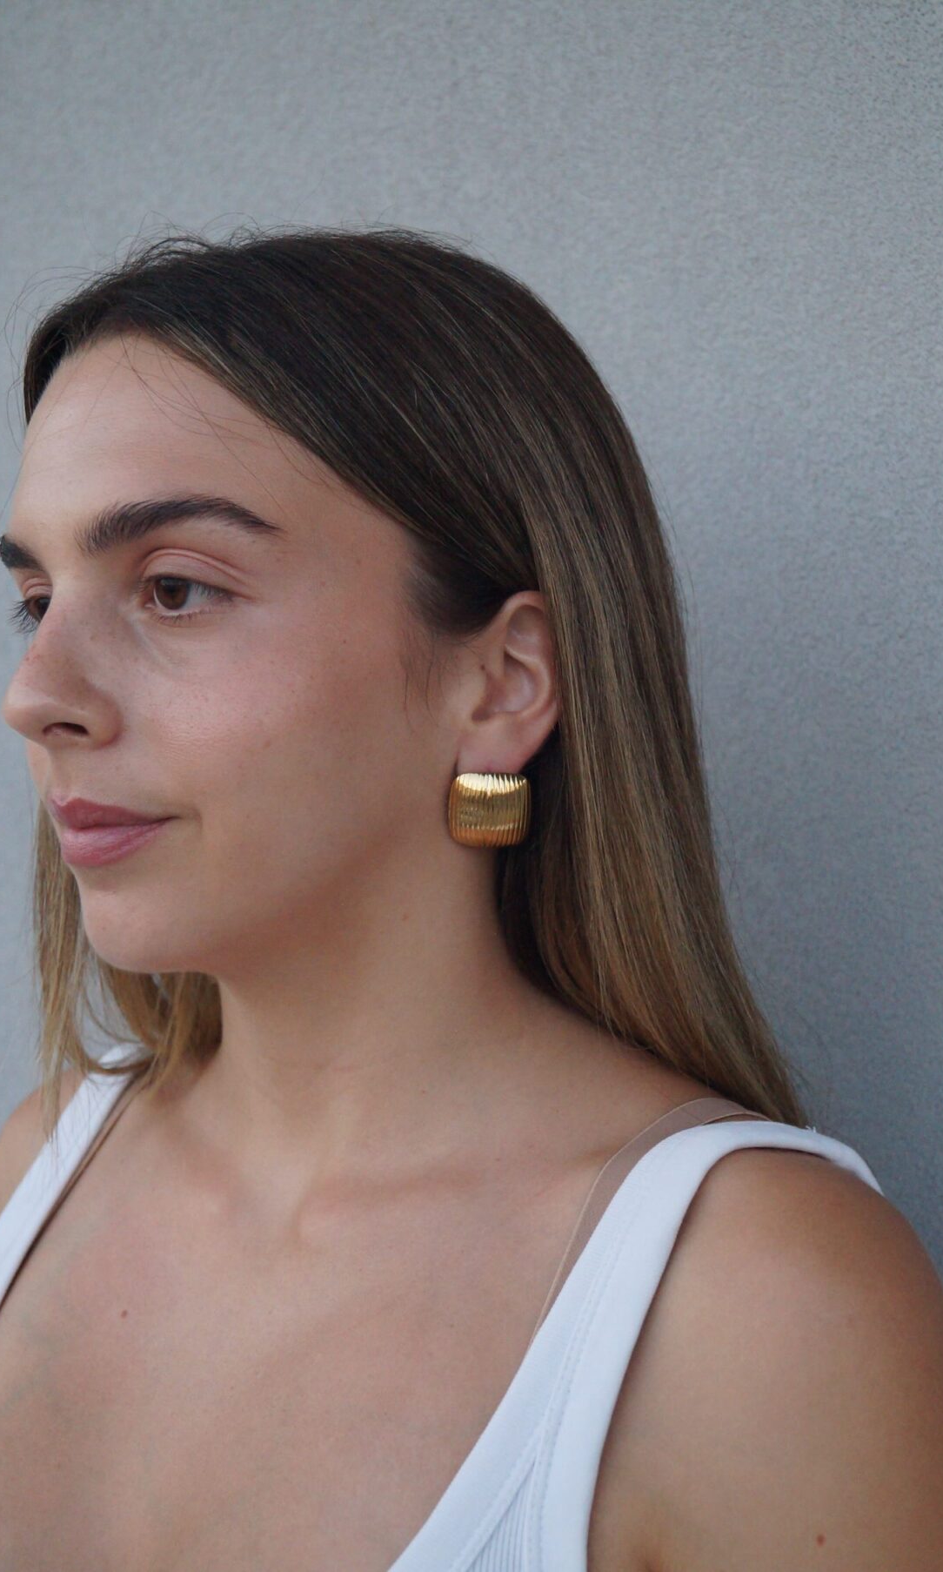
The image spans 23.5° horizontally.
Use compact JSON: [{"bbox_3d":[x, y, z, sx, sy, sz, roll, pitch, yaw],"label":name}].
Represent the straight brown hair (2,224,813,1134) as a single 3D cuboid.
[{"bbox_3d":[-0.026,-0.034,0.765,0.228,0.302,0.190,0,0,-44],"label":"straight brown hair"}]

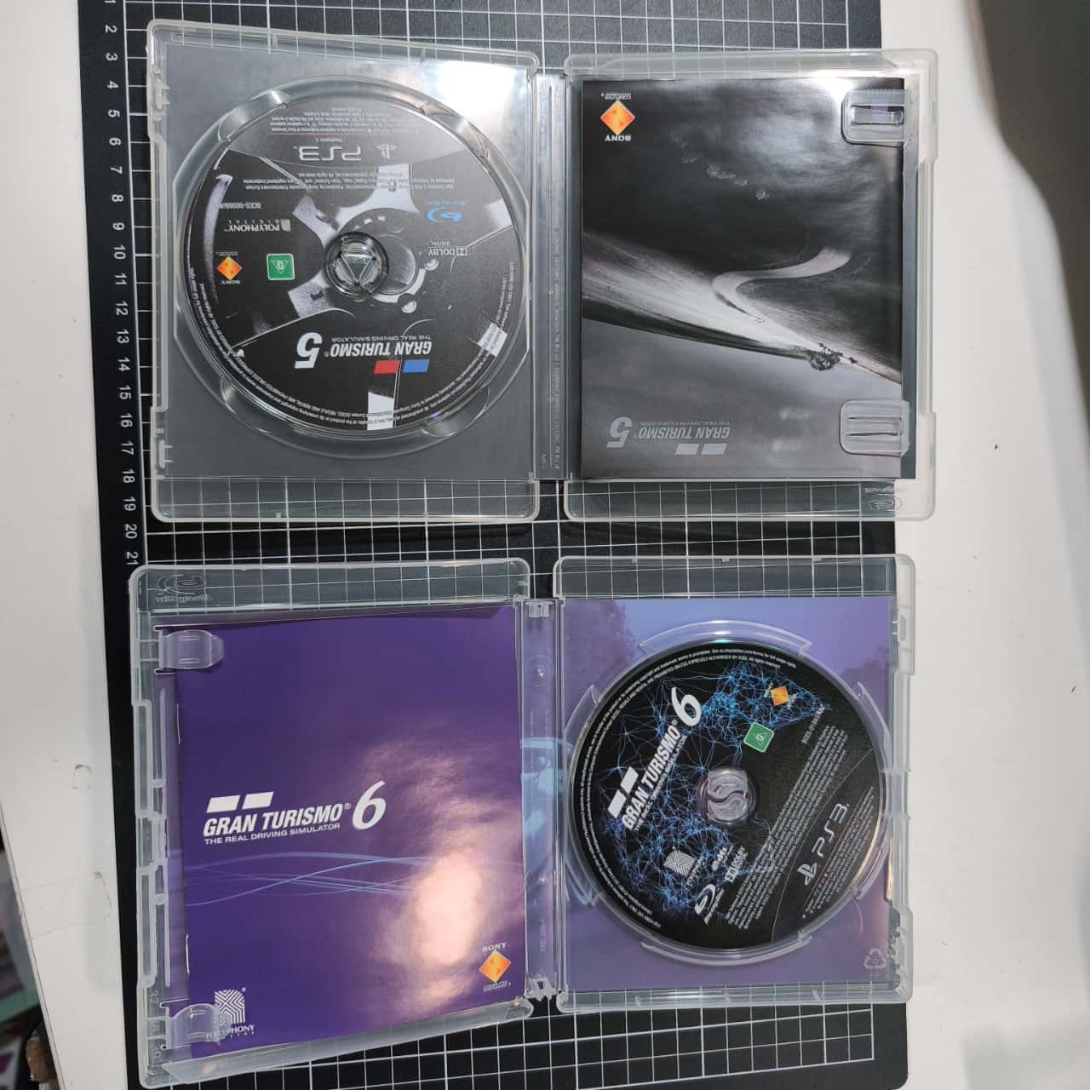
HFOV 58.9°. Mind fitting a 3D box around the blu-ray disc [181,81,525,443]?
[{"bbox_3d":[-0.067,-0.100,0.345,0.120,0.002,0.120,0,91,-10],"label":"blu-ray disc"}]

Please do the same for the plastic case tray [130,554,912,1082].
[{"bbox_3d":[0.000,0.090,0.354,0.280,0.031,0.172,-1,92,-11],"label":"plastic case tray"}]

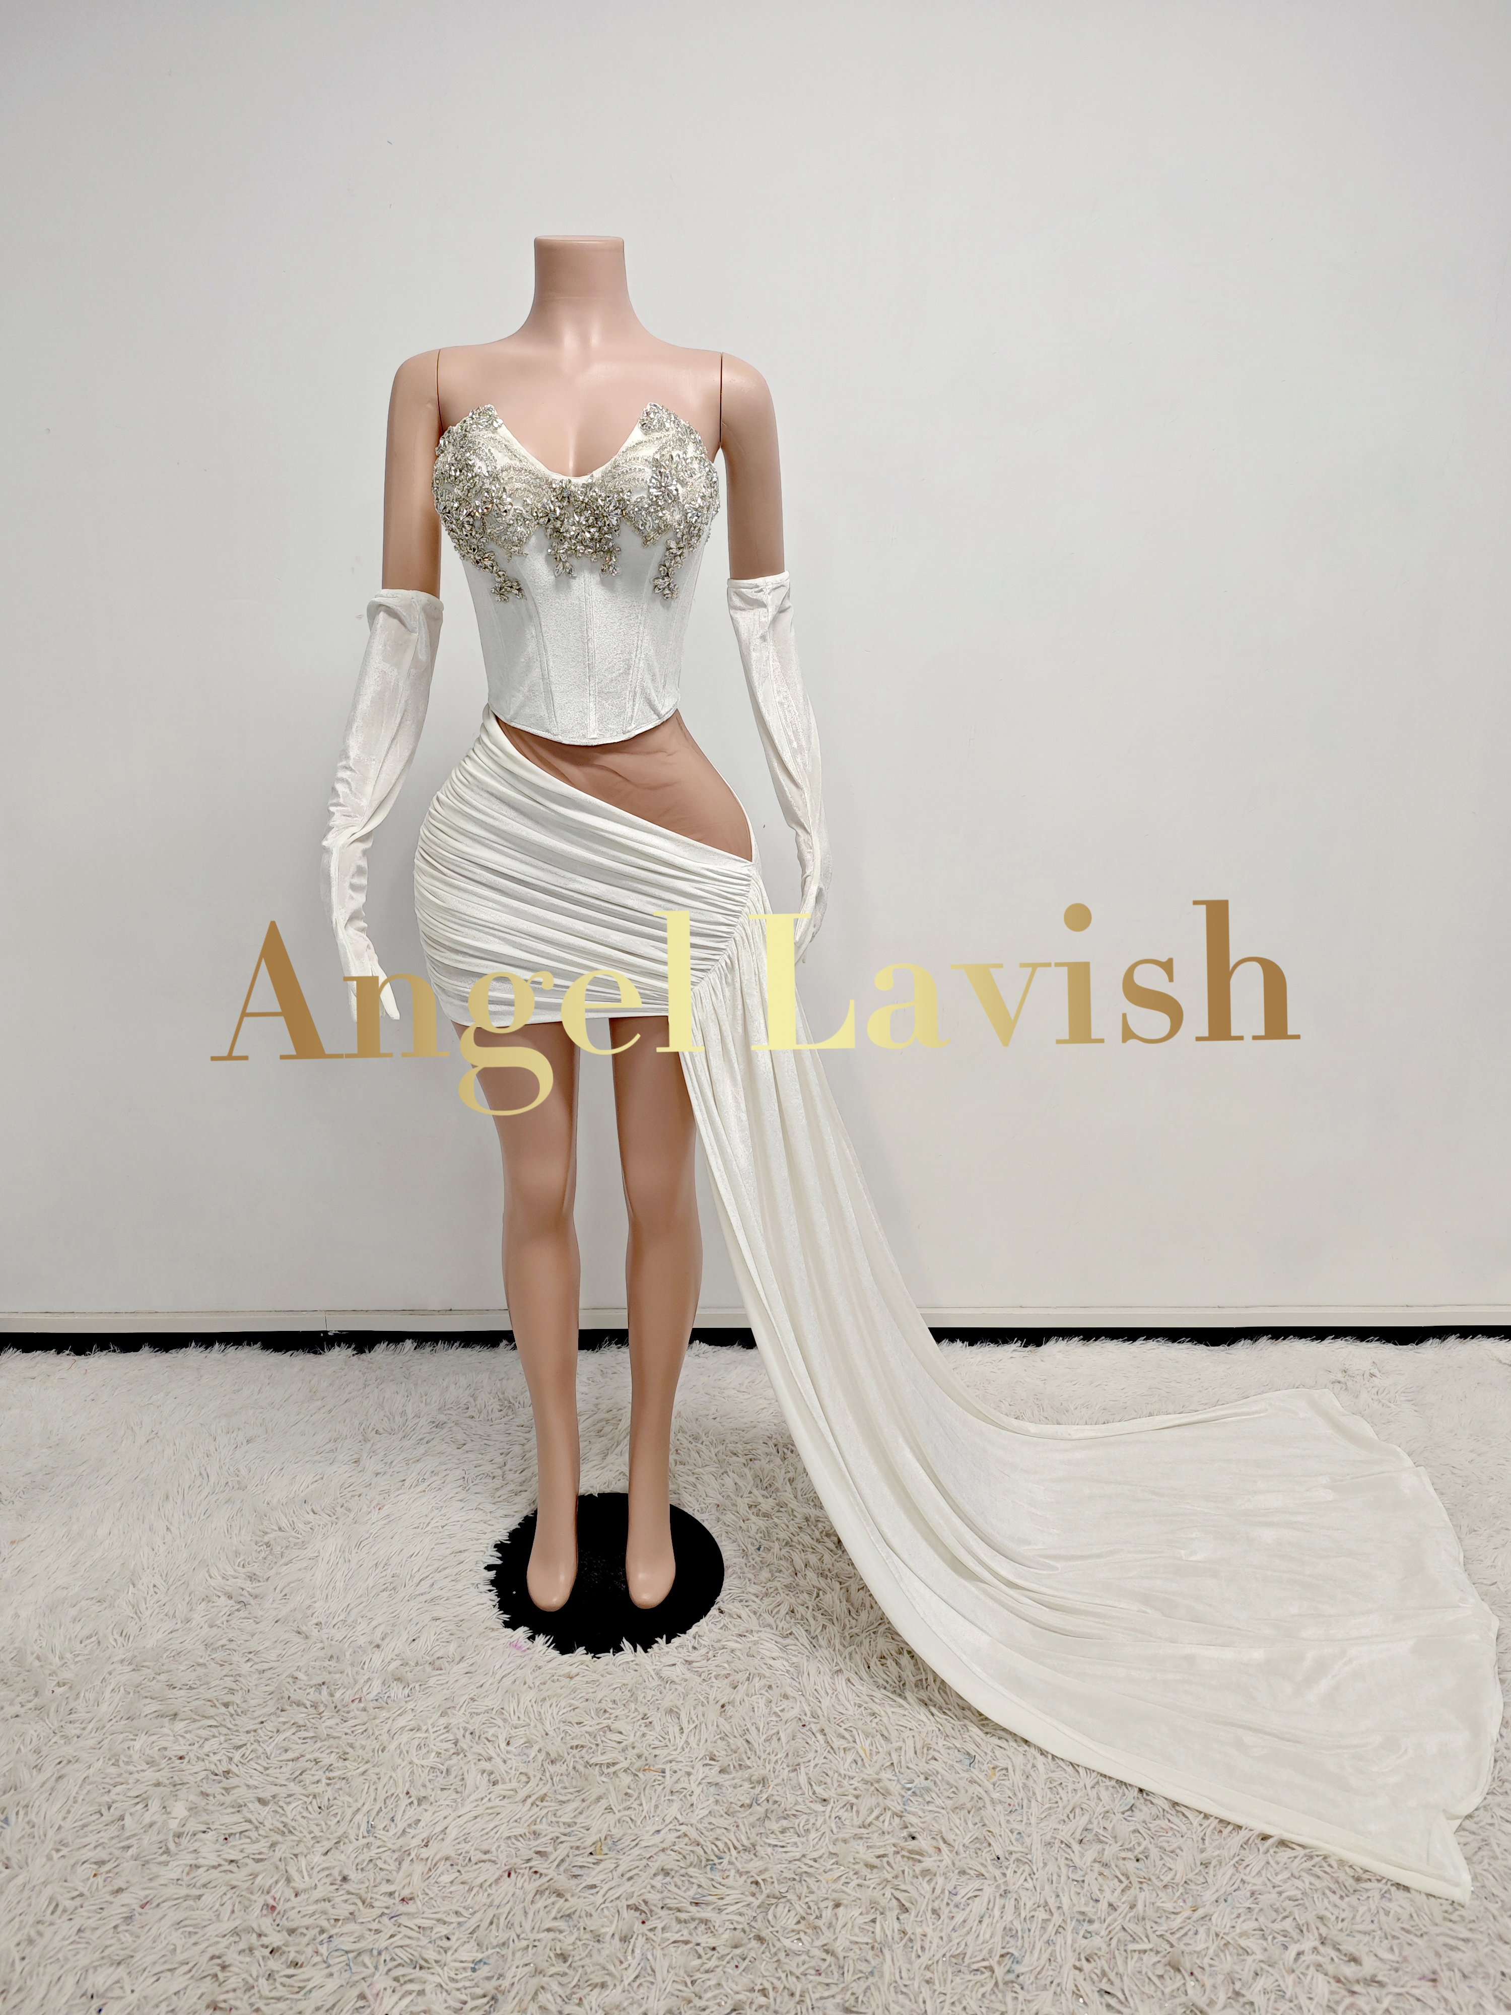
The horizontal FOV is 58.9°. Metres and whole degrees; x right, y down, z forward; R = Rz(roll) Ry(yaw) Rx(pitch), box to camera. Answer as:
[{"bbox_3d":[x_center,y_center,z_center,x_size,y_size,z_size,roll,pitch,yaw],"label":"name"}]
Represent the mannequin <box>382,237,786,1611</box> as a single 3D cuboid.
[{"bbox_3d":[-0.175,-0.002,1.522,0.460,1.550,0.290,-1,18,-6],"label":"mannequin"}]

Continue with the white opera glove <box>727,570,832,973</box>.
[{"bbox_3d":[0.025,-0.254,1.496,0.125,0.440,0.140,-1,18,-6],"label":"white opera glove"}]

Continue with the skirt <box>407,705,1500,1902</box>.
[{"bbox_3d":[0.307,0.225,1.532,1.350,1.110,0.840,-1,18,-6],"label":"skirt"}]

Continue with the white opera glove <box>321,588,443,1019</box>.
[{"bbox_3d":[-0.390,-0.204,1.391,0.145,0.445,0.160,-1,18,-6],"label":"white opera glove"}]

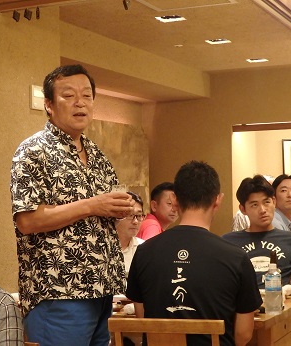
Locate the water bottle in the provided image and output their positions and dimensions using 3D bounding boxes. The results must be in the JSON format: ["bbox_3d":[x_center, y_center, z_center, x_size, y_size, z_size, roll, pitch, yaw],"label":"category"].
[{"bbox_3d":[0.537,0.487,3.350,0.068,0.208,0.068,-1,-1,0],"label":"water bottle"}]

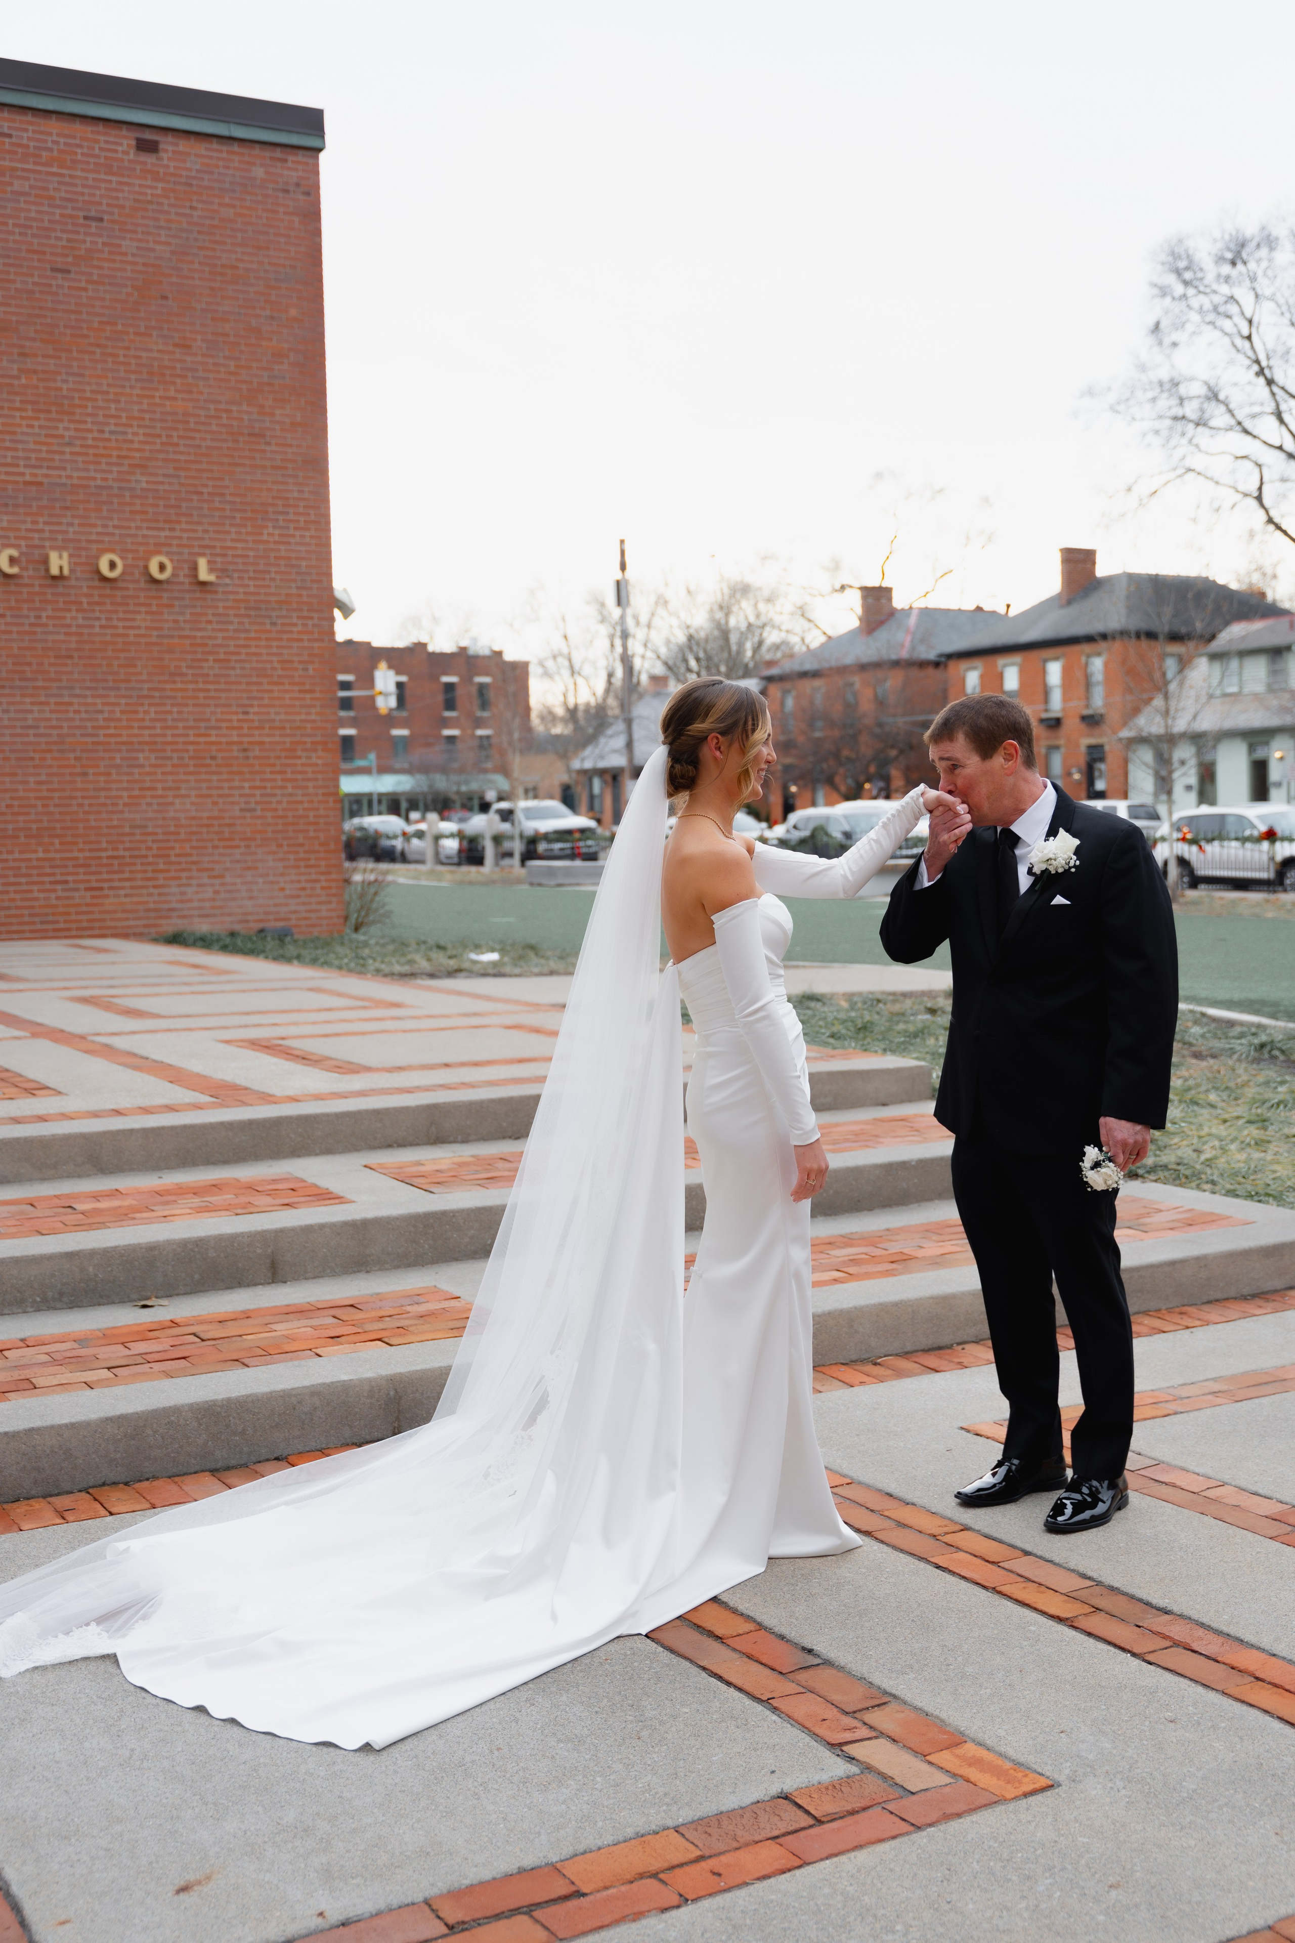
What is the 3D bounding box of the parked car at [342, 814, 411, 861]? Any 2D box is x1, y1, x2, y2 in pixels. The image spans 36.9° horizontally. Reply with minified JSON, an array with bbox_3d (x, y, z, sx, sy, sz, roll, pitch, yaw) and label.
[{"bbox_3d":[-9.119,-4.641,67.830,1.850,1.620,4.600,-4,5,-30],"label":"parked car"}]

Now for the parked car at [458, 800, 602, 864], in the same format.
[{"bbox_3d":[-3.436,-4.151,57.847,2.030,1.950,5.700,-4,5,-29],"label":"parked car"}]

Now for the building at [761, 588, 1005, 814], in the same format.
[{"bbox_3d":[11.822,-9.663,73.298,13.000,10.200,8.400,-4,5,-34],"label":"building"}]

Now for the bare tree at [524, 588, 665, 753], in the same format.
[{"bbox_3d":[-2.499,-11.875,91.350,6.600,12.300,6.600,-1,4,0],"label":"bare tree"}]

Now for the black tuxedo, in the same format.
[{"bbox_3d":[0.831,0.365,4.236,0.420,1.530,0.580,-4,5,-32],"label":"black tuxedo"}]

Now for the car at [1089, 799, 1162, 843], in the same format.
[{"bbox_3d":[11.762,-3.681,51.890,1.850,1.800,4.700,-4,5,-34],"label":"car"}]

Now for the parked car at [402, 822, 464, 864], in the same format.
[{"bbox_3d":[-6.583,-4.215,62.852,1.800,1.470,4.500,-4,5,-28],"label":"parked car"}]

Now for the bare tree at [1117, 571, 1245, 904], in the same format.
[{"bbox_3d":[9.246,-4.126,33.797,2.200,5.600,2.200,-1,4,0],"label":"bare tree"}]

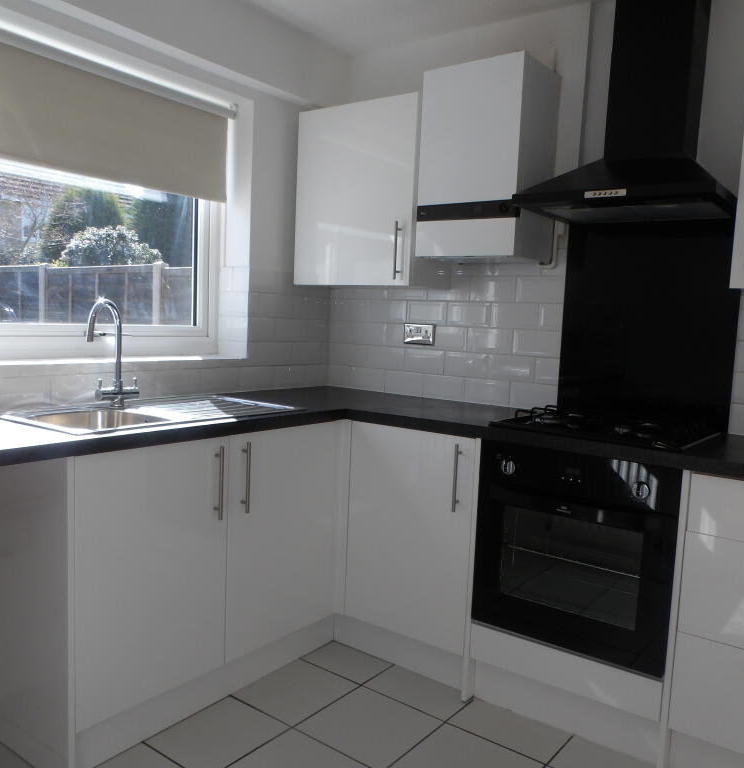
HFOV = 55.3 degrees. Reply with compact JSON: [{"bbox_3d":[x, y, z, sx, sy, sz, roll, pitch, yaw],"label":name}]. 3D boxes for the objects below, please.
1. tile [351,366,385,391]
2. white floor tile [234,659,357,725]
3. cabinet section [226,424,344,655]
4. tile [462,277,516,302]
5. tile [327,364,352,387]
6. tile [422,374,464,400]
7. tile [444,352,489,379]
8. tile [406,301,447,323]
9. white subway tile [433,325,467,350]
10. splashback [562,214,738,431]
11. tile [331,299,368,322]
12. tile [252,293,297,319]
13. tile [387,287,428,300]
[{"bbox_3d":[-0.020,-0.023,3.229,0.200,0.100,0.009,6,7,36],"label":"tile"},{"bbox_3d":[-0.261,1.026,2.377,0.303,0.010,0.333,6,7,36],"label":"white floor tile"},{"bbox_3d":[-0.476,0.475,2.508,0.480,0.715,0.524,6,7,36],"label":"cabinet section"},{"bbox_3d":[0.486,-0.376,2.842,0.200,0.100,0.009,6,7,36],"label":"tile"},{"bbox_3d":[-0.152,-0.036,3.301,0.132,0.101,0.010,6,7,36],"label":"tile"},{"bbox_3d":[0.307,0.015,2.999,0.200,0.100,0.009,6,7,36],"label":"tile"},{"bbox_3d":[0.388,-0.079,2.908,0.199,0.100,0.010,6,7,36],"label":"tile"},{"bbox_3d":[0.235,-0.300,3.006,0.199,0.100,0.010,6,7,36],"label":"tile"},{"bbox_3d":[0.315,-0.194,2.976,0.193,0.100,0.009,6,6,37],"label":"white subway tile"},{"bbox_3d":[0.949,-0.217,2.481,0.594,0.715,0.009,6,6,37],"label":"splashback"},{"bbox_3d":[-0.092,-0.335,3.270,0.205,0.100,0.009,6,7,36],"label":"tile"},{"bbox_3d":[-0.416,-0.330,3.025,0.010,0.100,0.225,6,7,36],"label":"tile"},{"bbox_3d":[0.159,-0.397,3.073,0.200,0.070,0.009,6,7,36],"label":"tile"}]

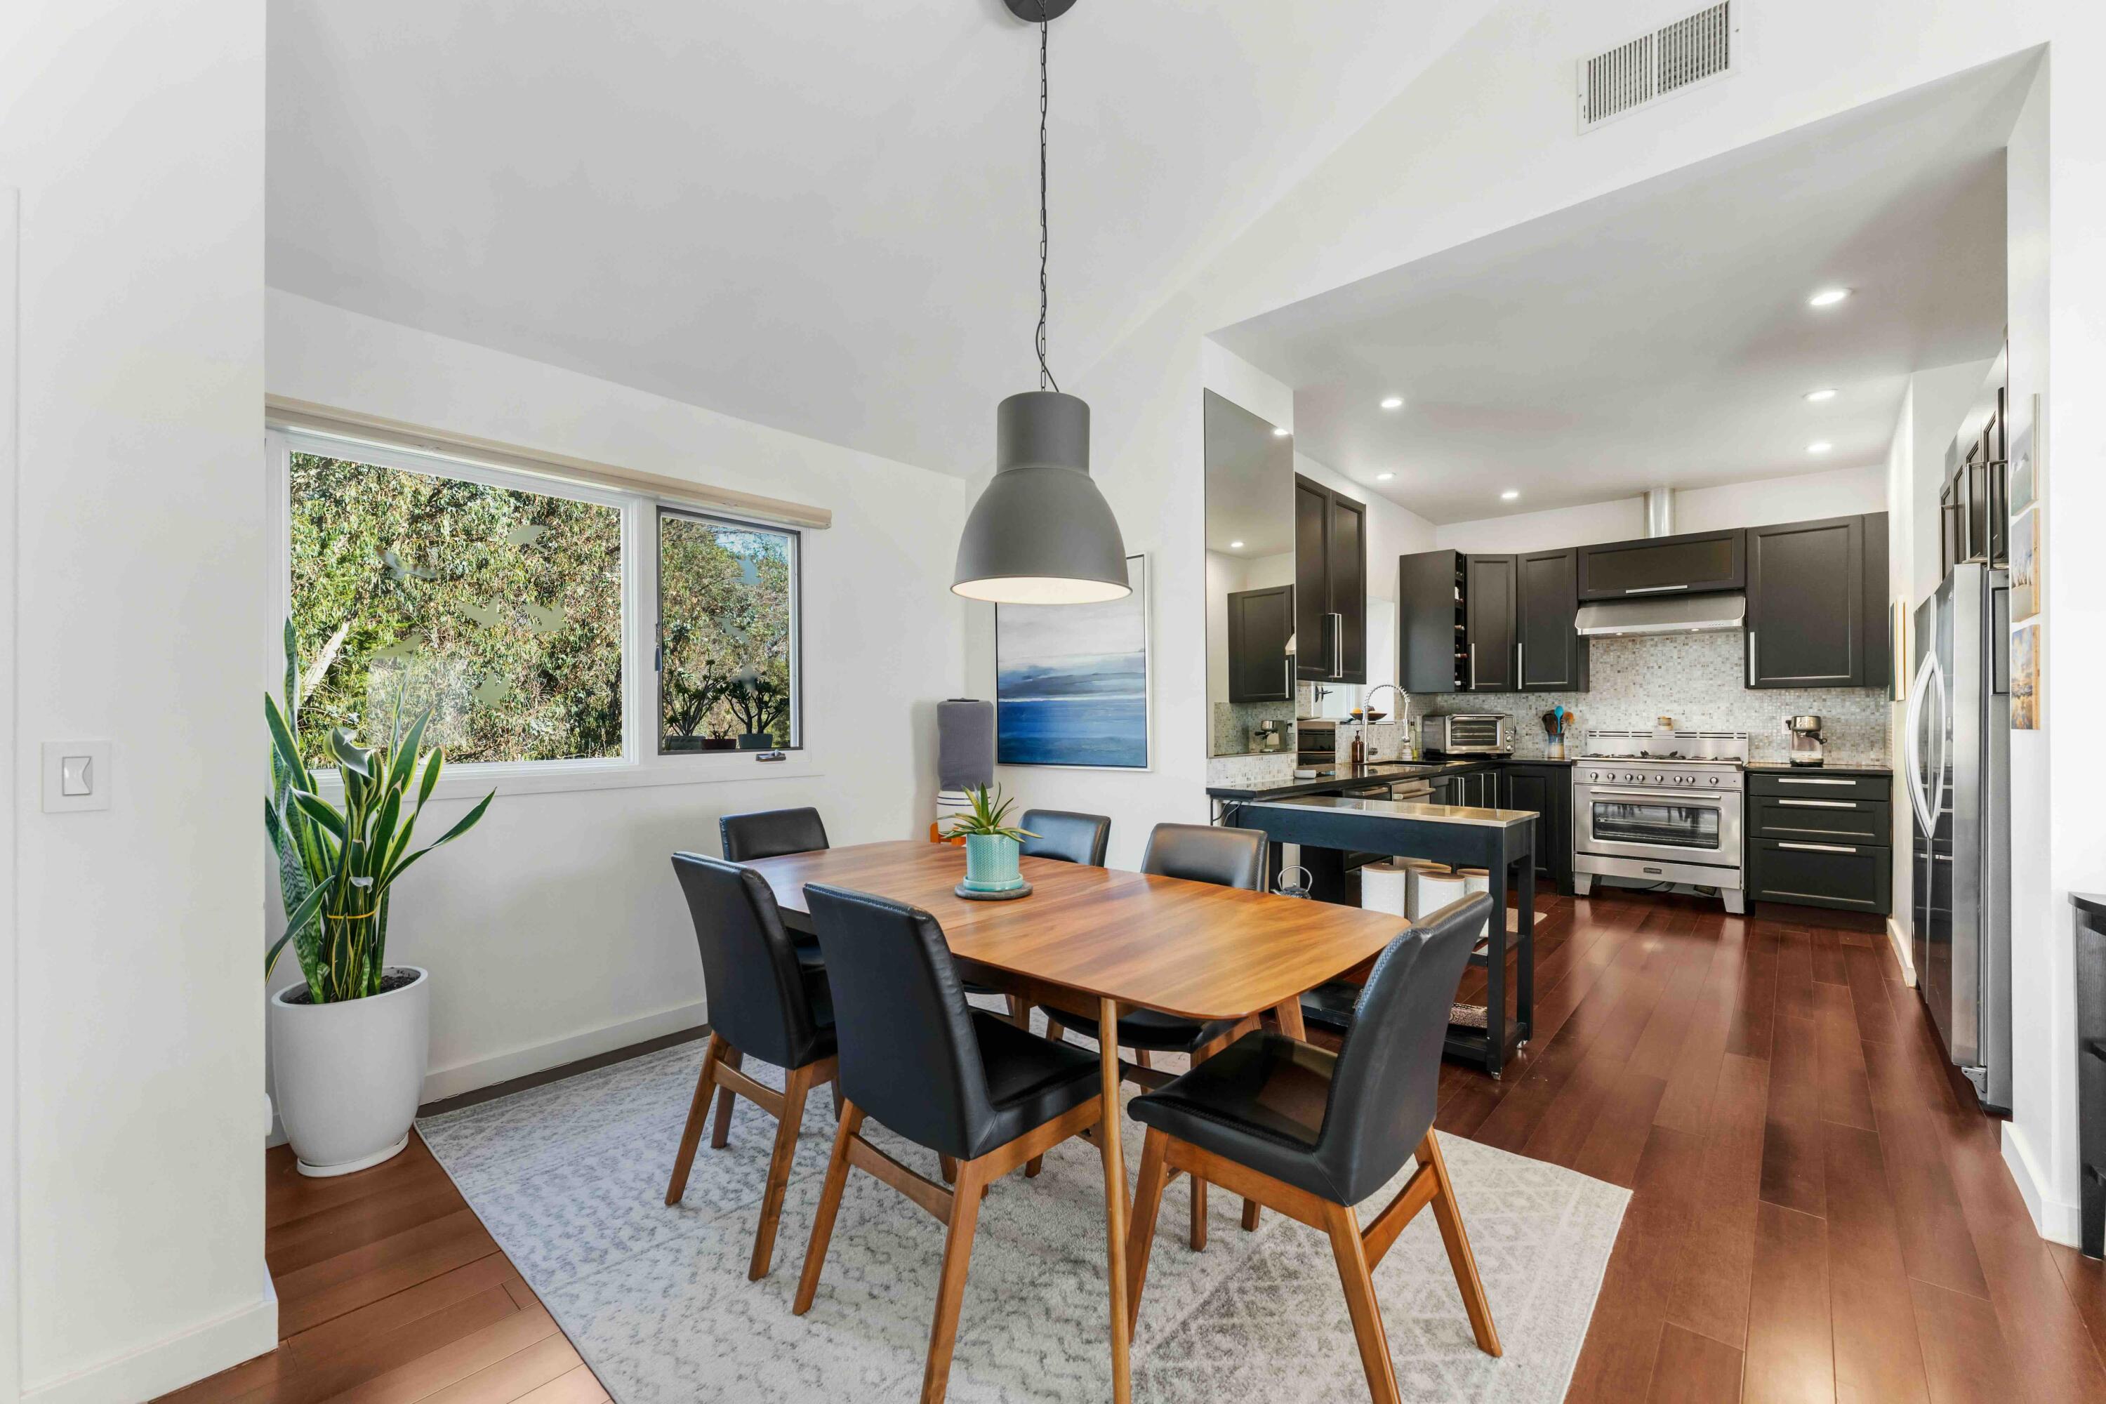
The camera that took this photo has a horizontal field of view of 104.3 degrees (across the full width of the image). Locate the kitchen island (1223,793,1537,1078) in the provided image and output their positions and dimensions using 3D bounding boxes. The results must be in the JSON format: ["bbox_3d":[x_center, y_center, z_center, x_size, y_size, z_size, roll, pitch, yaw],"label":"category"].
[{"bbox_3d":[1.306,0.874,3.333,1.060,0.900,0.440,0,-1,41],"label":"kitchen island"}]

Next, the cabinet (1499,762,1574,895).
[{"bbox_3d":[3.621,0.876,6.024,0.450,0.870,0.630,0,0,42],"label":"cabinet"}]

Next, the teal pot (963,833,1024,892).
[{"bbox_3d":[-0.165,0.445,2.285,0.168,0.137,0.168,0,0,0],"label":"teal pot"}]

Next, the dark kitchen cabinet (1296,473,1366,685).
[{"bbox_3d":[1.366,-0.617,4.523,0.390,1.025,0.950,0,0,42],"label":"dark kitchen cabinet"}]

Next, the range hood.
[{"bbox_3d":[4.270,-0.576,5.755,0.910,0.220,0.530,0,-1,41],"label":"range hood"}]

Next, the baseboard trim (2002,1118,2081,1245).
[{"bbox_3d":[2.568,1.246,2.132,0.067,0.094,0.500,0,0,42],"label":"baseboard trim"}]

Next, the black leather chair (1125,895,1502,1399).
[{"bbox_3d":[0.545,0.850,1.692,0.600,0.895,0.510,0,-1,42],"label":"black leather chair"}]

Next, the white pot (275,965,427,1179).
[{"bbox_3d":[-2.024,1.063,2.374,0.360,0.487,0.360,0,-1,42],"label":"white pot"}]

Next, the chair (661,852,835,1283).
[{"bbox_3d":[-0.642,0.839,2.167,0.480,0.895,0.590,0,0,40],"label":"chair"}]

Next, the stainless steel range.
[{"bbox_3d":[4.223,0.783,5.694,0.910,1.140,0.660,0,-1,41],"label":"stainless steel range"}]

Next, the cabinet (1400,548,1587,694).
[{"bbox_3d":[3.321,-0.587,6.171,1.070,1.033,0.910,0,0,42],"label":"cabinet"}]

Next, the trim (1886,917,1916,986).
[{"bbox_3d":[4.454,1.296,4.315,0.030,0.090,1.300,0,-1,42],"label":"trim"}]

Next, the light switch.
[{"bbox_3d":[-1.745,0.135,1.465,0.014,0.126,0.079,0,-1,42],"label":"light switch"}]

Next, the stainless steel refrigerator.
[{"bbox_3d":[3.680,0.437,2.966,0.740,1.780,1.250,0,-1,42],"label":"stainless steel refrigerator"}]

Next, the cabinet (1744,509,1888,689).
[{"bbox_3d":[4.803,-0.596,5.172,0.640,1.022,0.390,0,0,42],"label":"cabinet"}]

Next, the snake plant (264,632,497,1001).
[{"bbox_3d":[-1.990,0.307,2.379,0.490,1.100,0.560,0,-1,42],"label":"snake plant"}]

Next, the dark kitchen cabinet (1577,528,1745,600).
[{"bbox_3d":[4.229,-0.909,5.697,0.910,0.377,0.390,0,0,42],"label":"dark kitchen cabinet"}]

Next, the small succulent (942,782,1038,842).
[{"bbox_3d":[-0.177,0.306,2.283,0.250,0.165,0.240,0,0,0],"label":"small succulent"}]

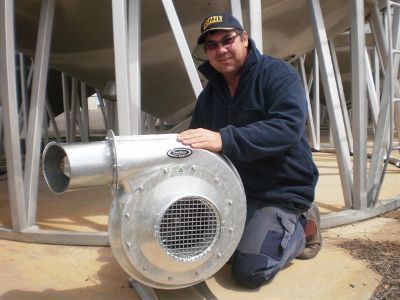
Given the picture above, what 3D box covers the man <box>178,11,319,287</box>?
[{"bbox_3d":[0.215,-0.010,1.830,0.570,1.110,0.820,2,6,41],"label":"man"}]

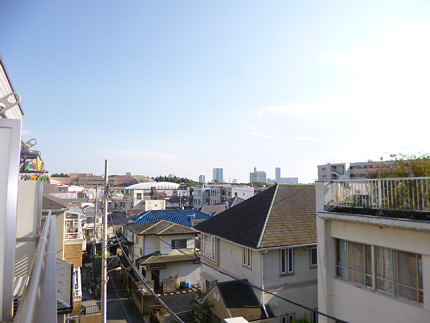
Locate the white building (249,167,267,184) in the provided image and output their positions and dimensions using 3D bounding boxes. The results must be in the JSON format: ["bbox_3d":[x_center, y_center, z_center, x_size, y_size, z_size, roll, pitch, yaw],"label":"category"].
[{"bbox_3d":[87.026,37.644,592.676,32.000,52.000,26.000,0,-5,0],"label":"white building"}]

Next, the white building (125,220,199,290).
[{"bbox_3d":[-6.118,10.108,33.987,6.700,6.900,8.800,2,-6,-24],"label":"white building"}]

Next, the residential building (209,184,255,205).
[{"bbox_3d":[4.468,12.207,79.095,10.500,11.000,9.000,2,-6,-24],"label":"residential building"}]

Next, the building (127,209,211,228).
[{"bbox_3d":[-6.090,11.230,47.000,13.200,7.000,8.300,2,-6,-24],"label":"building"}]

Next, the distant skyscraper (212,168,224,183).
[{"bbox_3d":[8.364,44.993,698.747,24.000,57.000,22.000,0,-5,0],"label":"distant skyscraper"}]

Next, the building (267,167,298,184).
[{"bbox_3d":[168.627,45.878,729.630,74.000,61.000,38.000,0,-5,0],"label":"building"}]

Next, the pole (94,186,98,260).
[{"bbox_3d":[-19.670,9.970,49.470,0.350,11.600,0.350,2,-6,-24],"label":"pole"}]

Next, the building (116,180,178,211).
[{"bbox_3d":[-17.271,11.825,74.269,15.000,11.000,10.000,2,-6,-20],"label":"building"}]

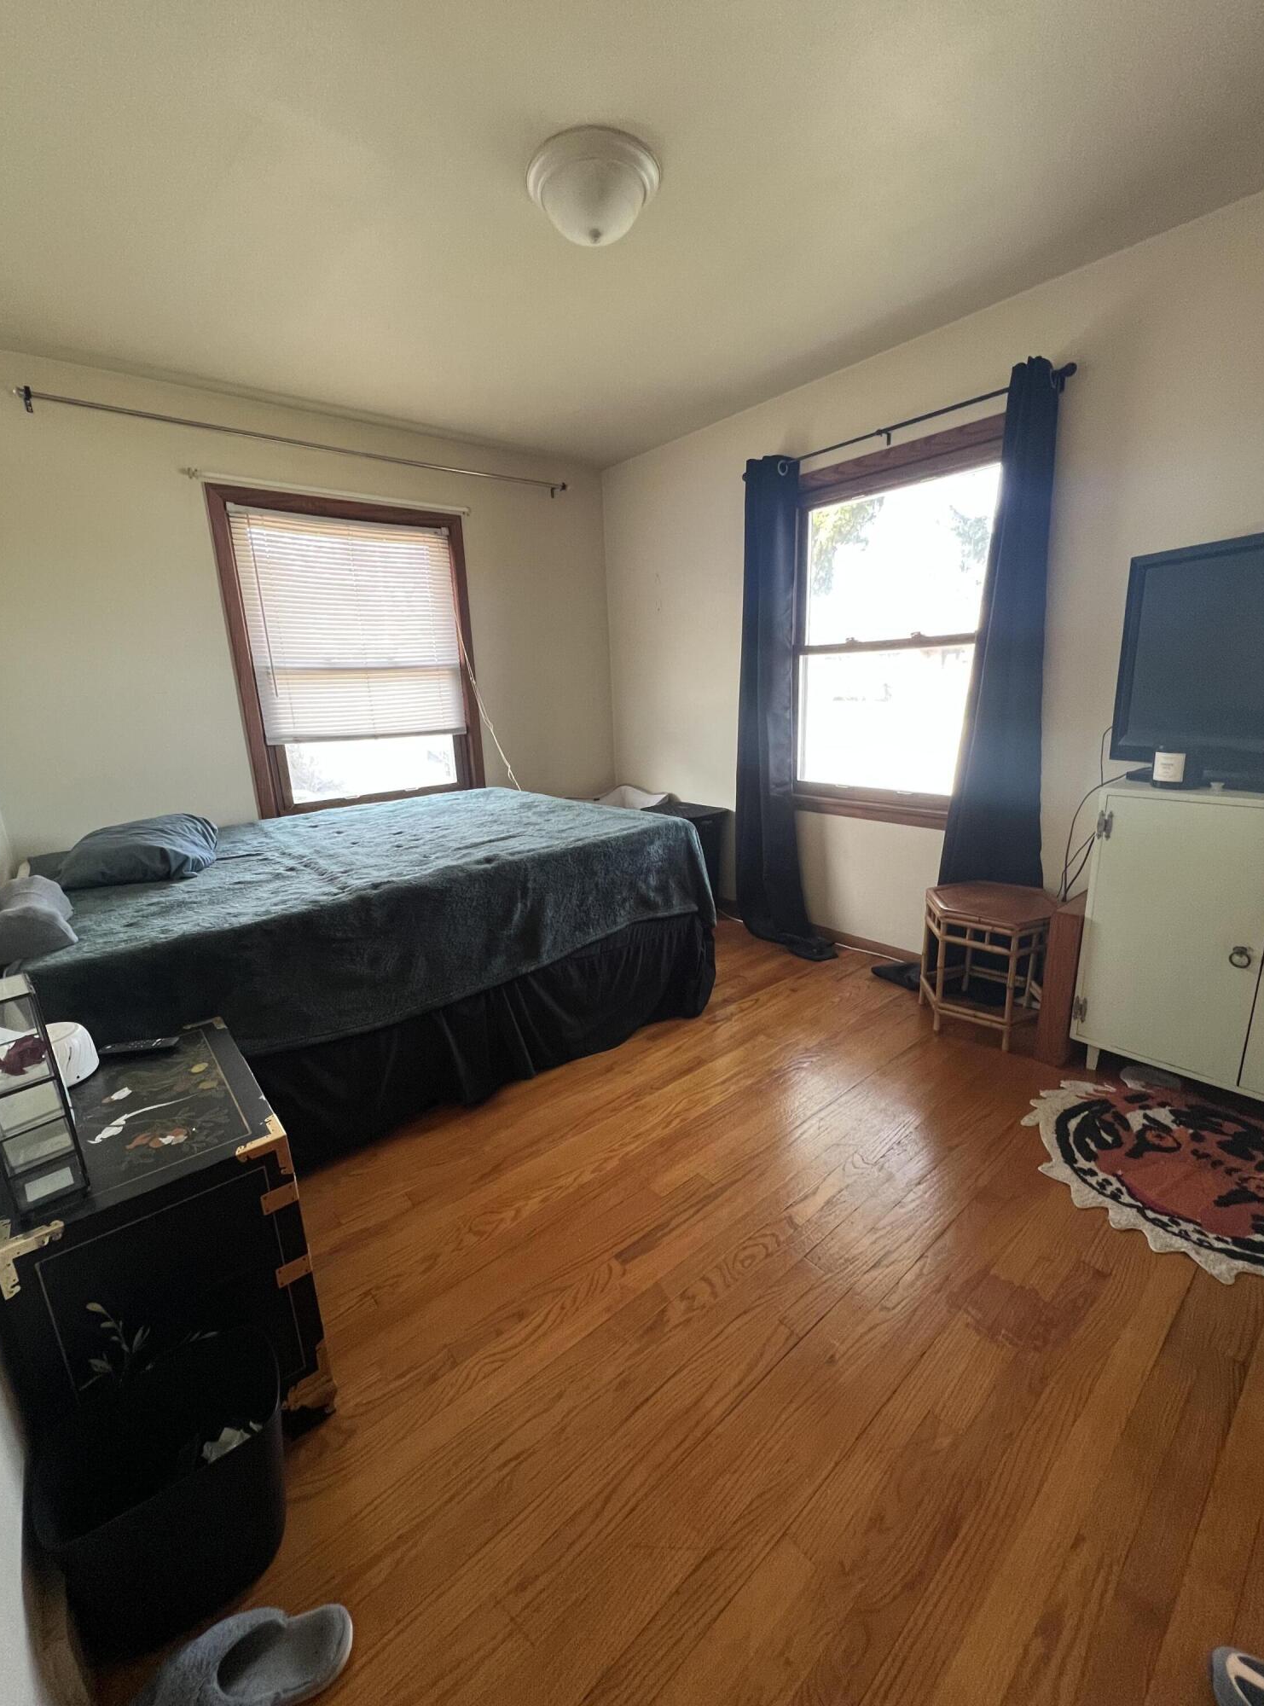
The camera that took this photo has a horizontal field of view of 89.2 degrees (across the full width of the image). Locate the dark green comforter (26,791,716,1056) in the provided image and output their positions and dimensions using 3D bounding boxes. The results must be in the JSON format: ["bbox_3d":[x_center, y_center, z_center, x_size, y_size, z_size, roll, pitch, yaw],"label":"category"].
[{"bbox_3d":[-0.984,0.112,2.451,2.000,0.360,1.595,-14,19,-38],"label":"dark green comforter"}]

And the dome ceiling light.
[{"bbox_3d":[-0.089,-1.538,1.535,0.317,0.140,0.318,-2,15,1],"label":"dome ceiling light"}]

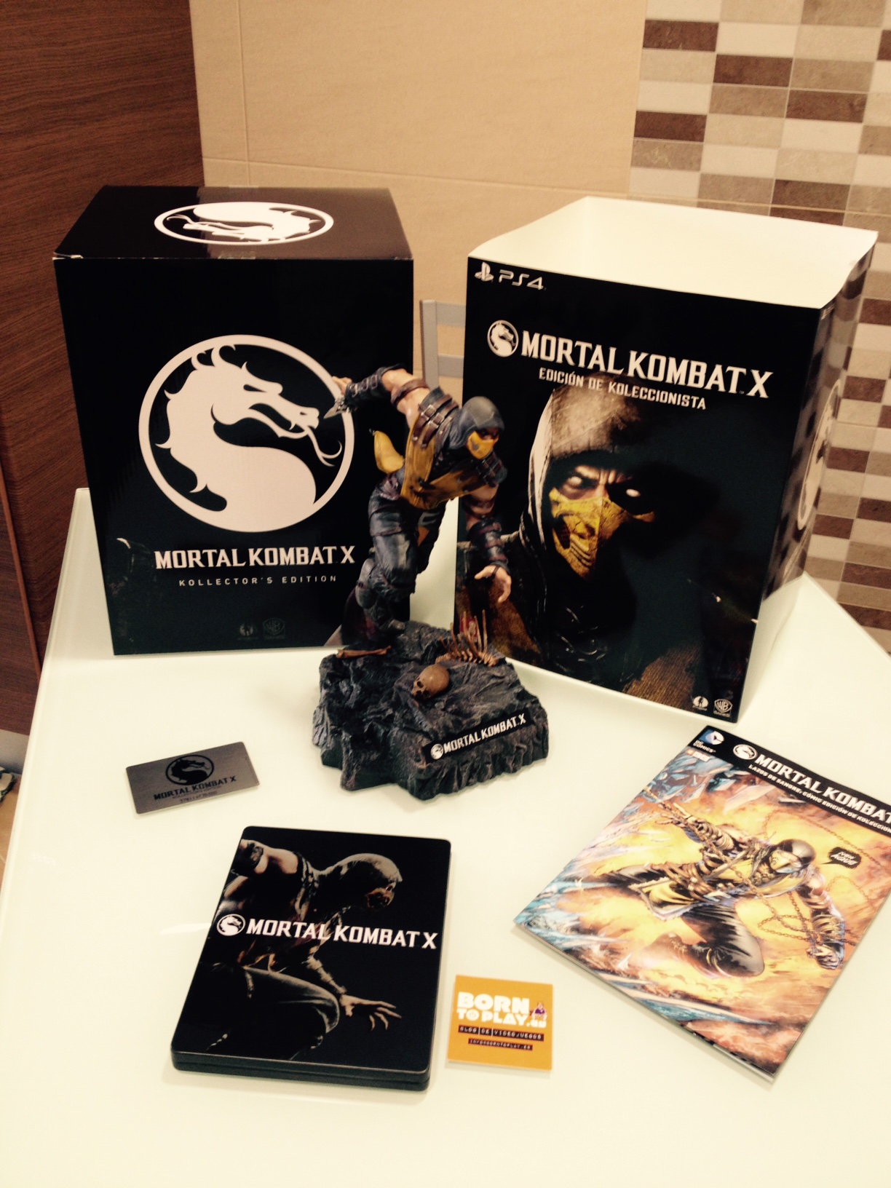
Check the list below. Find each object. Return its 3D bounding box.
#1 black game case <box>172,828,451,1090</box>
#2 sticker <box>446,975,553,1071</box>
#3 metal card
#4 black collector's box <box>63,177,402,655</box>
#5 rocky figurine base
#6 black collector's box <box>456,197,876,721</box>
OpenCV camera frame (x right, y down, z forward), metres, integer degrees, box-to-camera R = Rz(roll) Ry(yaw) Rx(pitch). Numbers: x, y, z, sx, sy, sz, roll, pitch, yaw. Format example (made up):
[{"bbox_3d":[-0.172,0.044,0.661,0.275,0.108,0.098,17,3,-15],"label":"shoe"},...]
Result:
[{"bbox_3d":[-0.070,0.205,0.703,0.136,0.015,0.174,4,31,3],"label":"black game case"},{"bbox_3d":[0.032,0.238,0.668,0.056,0.001,0.059,4,31,4],"label":"sticker"},{"bbox_3d":[-0.177,0.128,0.840,0.085,0.001,0.053,-10,33,-19],"label":"metal card"},{"bbox_3d":[-0.157,-0.147,0.992,0.238,0.318,0.220,-2,31,-6],"label":"black collector's box"},{"bbox_3d":[-0.019,0.080,0.866,0.162,0.065,0.128,-12,34,-22],"label":"rocky figurine base"},{"bbox_3d":[0.170,-0.119,0.960,0.239,0.320,0.224,16,34,22],"label":"black collector's box"}]

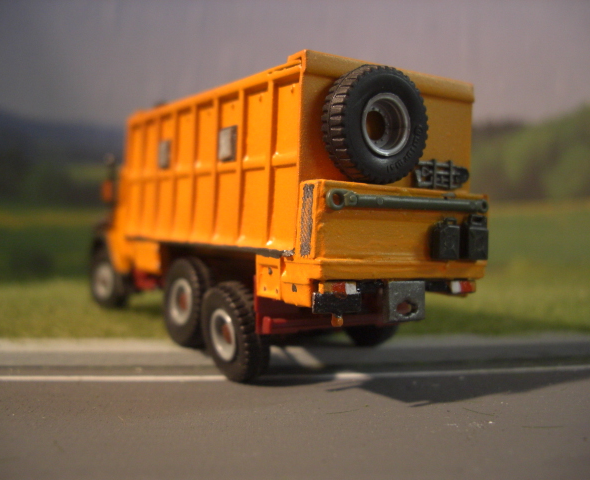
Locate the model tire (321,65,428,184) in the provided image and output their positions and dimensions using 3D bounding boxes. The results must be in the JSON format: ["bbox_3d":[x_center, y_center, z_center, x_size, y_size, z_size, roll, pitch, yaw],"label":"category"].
[{"bbox_3d":[0.010,-0.014,0.084,0.014,0.014,0.004,2,1,-31],"label":"model tire"}]

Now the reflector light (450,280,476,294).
[{"bbox_3d":[0.022,0.006,0.091,0.004,0.002,0.001,2,1,-31],"label":"reflector light"}]

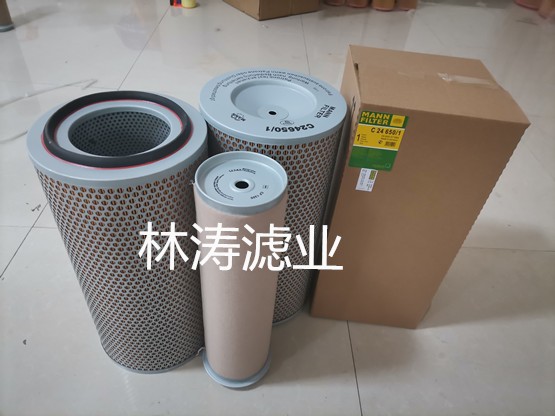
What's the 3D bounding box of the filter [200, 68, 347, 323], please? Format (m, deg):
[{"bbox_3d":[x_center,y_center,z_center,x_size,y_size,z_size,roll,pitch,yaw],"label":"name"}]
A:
[{"bbox_3d":[-0.023,0.002,0.868,0.238,0.483,0.238,3,42,-3],"label":"filter"}]

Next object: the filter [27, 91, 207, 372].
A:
[{"bbox_3d":[-0.237,0.063,0.767,0.238,0.495,0.238,6,42,0],"label":"filter"}]

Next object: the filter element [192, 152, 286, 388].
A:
[{"bbox_3d":[-0.064,0.129,0.737,0.139,0.462,0.139,6,42,0],"label":"filter element"}]

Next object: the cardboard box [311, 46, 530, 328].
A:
[{"bbox_3d":[0.226,-0.015,0.882,0.240,0.526,0.235,6,42,0],"label":"cardboard box"}]

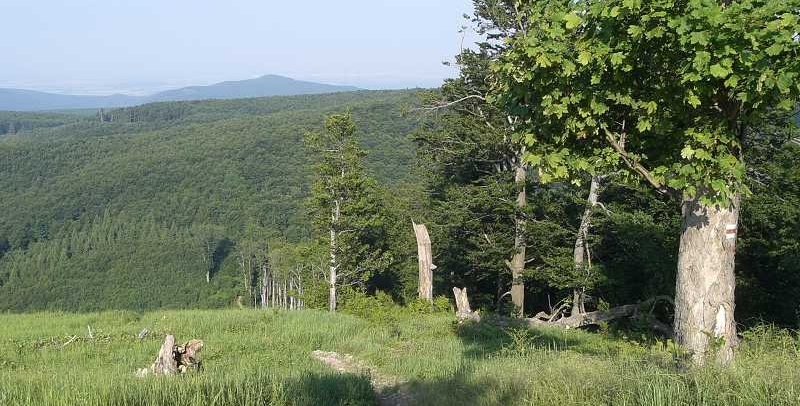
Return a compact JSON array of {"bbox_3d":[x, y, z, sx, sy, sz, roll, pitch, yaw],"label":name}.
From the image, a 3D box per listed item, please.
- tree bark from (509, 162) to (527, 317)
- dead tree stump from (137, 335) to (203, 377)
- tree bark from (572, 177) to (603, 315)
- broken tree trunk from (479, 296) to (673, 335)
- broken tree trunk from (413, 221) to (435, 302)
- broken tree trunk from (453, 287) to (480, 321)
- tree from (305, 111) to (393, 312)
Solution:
[{"bbox_3d":[2.609,0.822,19.500,0.400,3.486,0.400,0,8,0],"label":"tree bark"},{"bbox_3d":[-2.483,1.677,9.500,0.736,0.409,0.620,0,8,0],"label":"dead tree stump"},{"bbox_3d":[4.163,0.955,19.500,0.666,3.131,0.500,0,8,0],"label":"tree bark"},{"bbox_3d":[3.437,2.203,17.200,3.800,0.783,0.800,0,8,0],"label":"broken tree trunk"},{"bbox_3d":[0.562,1.459,21.000,0.526,2.033,0.420,0,8,0],"label":"broken tree trunk"},{"bbox_3d":[1.302,2.008,17.200,0.548,0.705,0.460,0,8,0],"label":"broken tree trunk"},{"bbox_3d":[-1.818,0.335,31.000,3.106,7.130,3.000,0,8,0],"label":"tree"}]

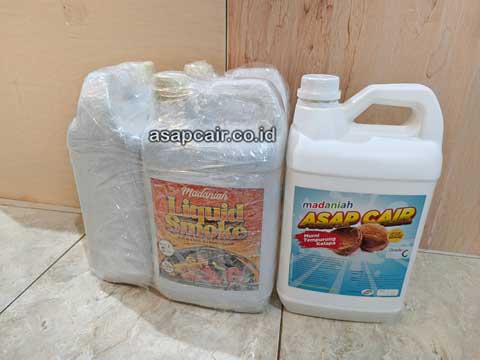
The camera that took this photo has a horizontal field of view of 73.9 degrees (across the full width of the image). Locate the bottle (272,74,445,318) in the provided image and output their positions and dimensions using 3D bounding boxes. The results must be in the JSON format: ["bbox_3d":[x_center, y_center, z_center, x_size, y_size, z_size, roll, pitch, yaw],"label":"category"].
[{"bbox_3d":[0.143,0.025,0.423,0.172,0.311,0.129,3,24,9],"label":"bottle"}]

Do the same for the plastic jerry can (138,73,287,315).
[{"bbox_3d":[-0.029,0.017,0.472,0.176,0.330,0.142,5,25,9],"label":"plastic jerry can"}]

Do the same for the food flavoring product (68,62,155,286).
[{"bbox_3d":[-0.172,-0.012,0.530,0.125,0.330,0.174,4,25,7],"label":"food flavoring product"}]

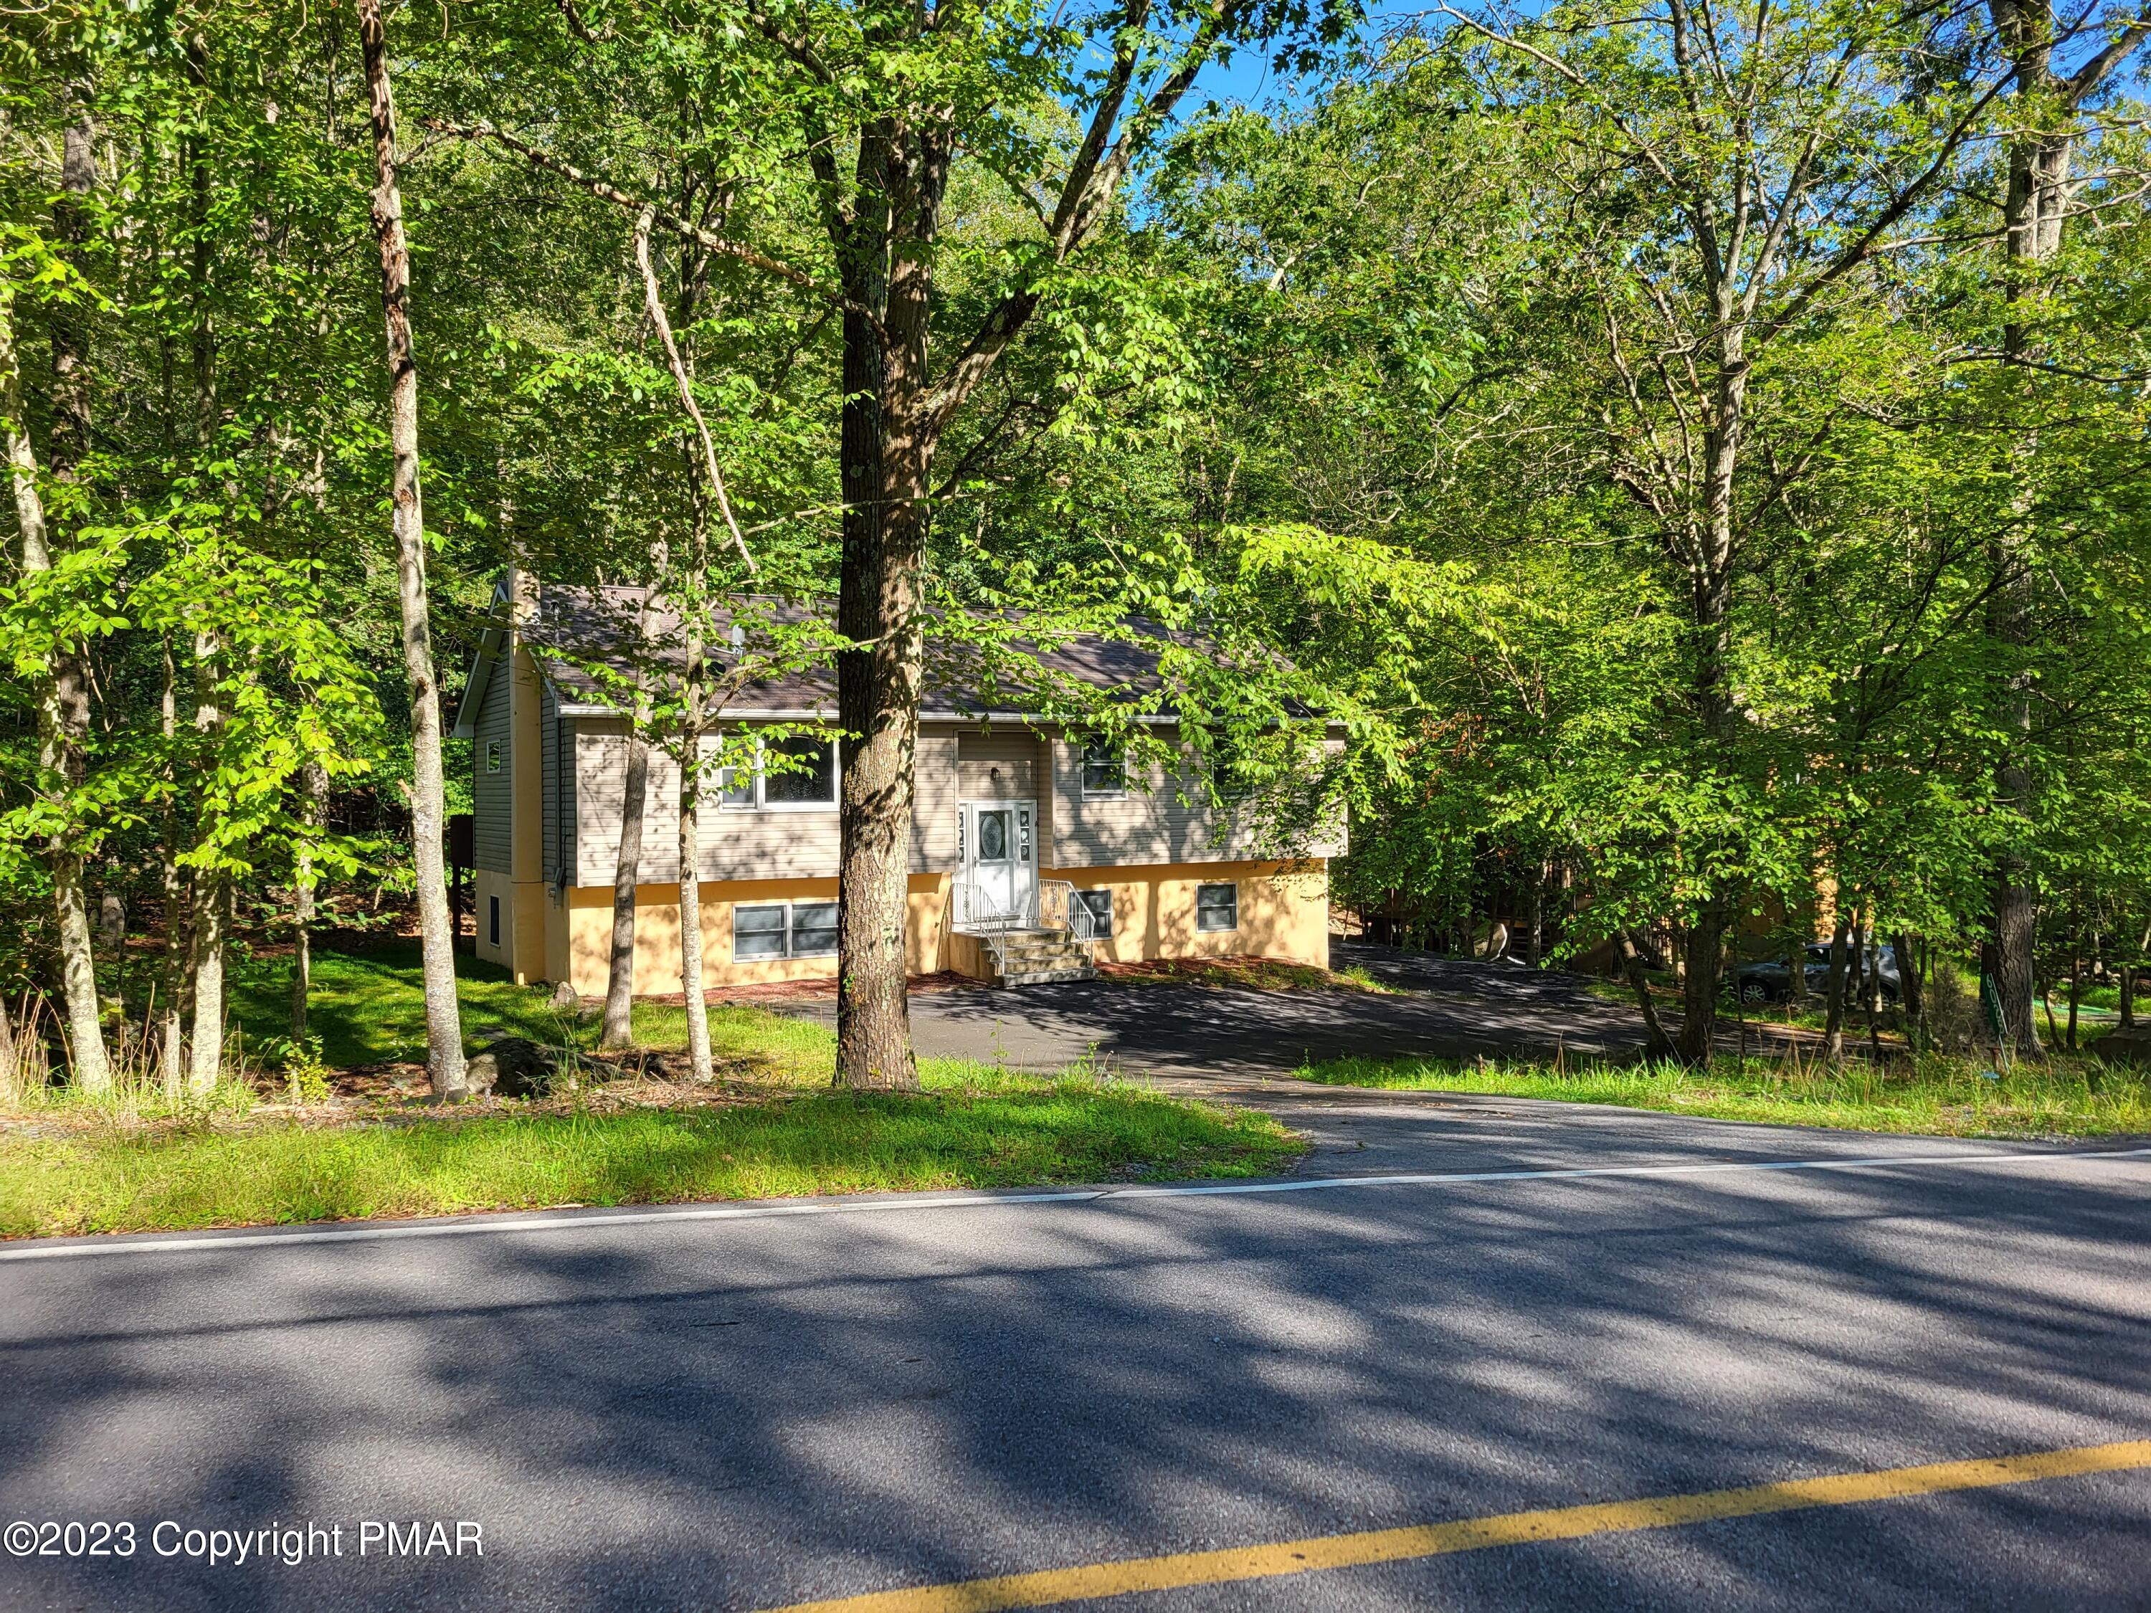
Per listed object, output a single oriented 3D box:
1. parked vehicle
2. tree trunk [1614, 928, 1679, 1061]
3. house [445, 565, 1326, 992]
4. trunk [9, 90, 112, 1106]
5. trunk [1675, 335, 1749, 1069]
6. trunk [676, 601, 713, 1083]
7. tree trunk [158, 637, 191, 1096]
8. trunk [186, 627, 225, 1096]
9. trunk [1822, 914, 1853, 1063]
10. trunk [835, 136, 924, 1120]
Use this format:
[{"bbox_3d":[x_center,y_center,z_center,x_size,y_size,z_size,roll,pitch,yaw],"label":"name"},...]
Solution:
[{"bbox_3d":[17.189,3.989,37.600,4.450,1.620,1.850,-1,0,18],"label":"parked vehicle"},{"bbox_3d":[3.937,1.299,11.150,0.220,0.916,0.180,-16,0,0],"label":"tree trunk"},{"bbox_3d":[-2.868,-0.417,30.900,15.639,6.950,8.450,-1,0,-31],"label":"house"},{"bbox_3d":[-5.497,-1.092,8.750,0.480,5.306,0.400,-5,0,0],"label":"trunk"},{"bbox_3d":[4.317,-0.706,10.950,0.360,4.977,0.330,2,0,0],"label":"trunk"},{"bbox_3d":[-2.297,0.213,9.750,0.190,2.911,0.180,-2,0,0],"label":"trunk"},{"bbox_3d":[-4.911,0.325,8.800,0.150,2.508,0.130,-1,0,0],"label":"tree trunk"},{"bbox_3d":[-4.714,0.300,8.750,0.190,2.539,0.180,0,0,0],"label":"trunk"},{"bbox_3d":[5.324,1.269,11.300,0.170,1.070,0.150,3,0,0],"label":"trunk"},{"bbox_3d":[-1.160,-1.145,9.450,0.480,5.622,0.460,0,0,0],"label":"trunk"}]

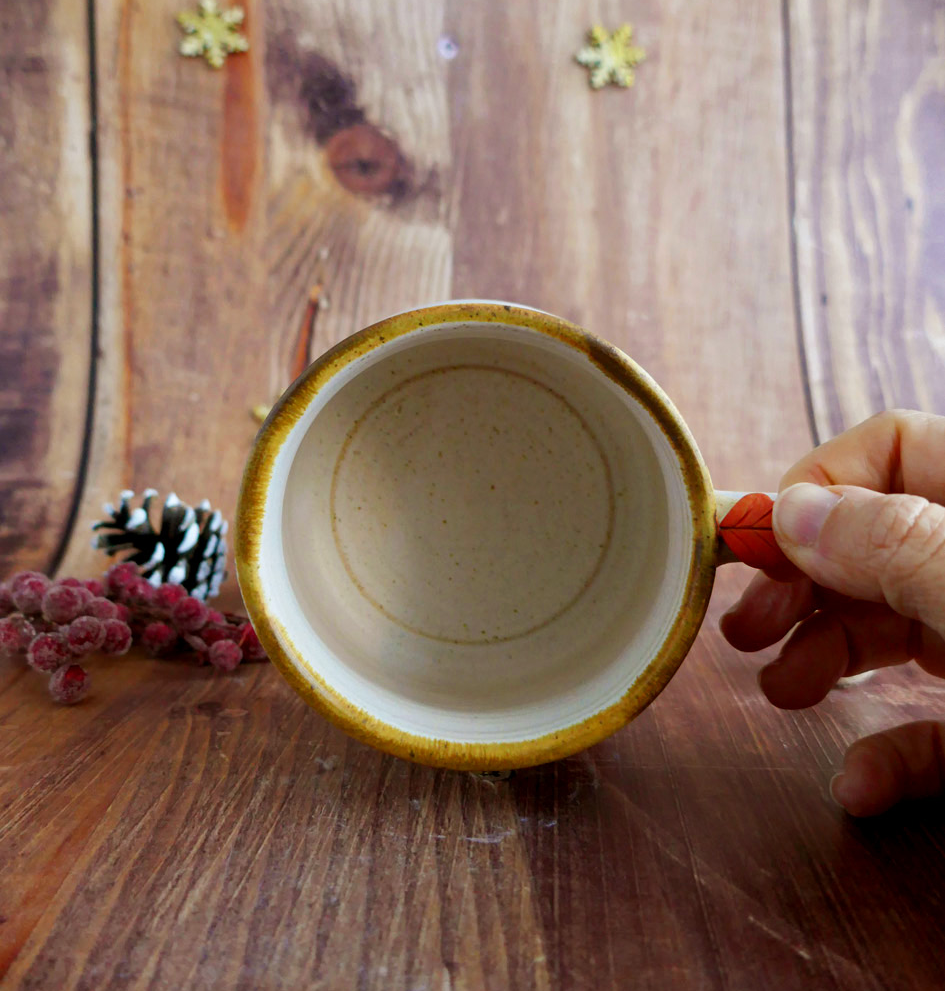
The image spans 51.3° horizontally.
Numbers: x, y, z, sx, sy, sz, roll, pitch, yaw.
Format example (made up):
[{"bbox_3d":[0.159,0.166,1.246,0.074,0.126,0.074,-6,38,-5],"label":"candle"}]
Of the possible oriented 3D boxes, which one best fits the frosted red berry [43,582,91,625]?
[{"bbox_3d":[-0.099,0.026,0.238,0.009,0.009,0.009,0,10,0],"label":"frosted red berry"}]

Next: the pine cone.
[{"bbox_3d":[-0.101,0.016,0.318,0.042,0.038,0.038,0,10,0],"label":"pine cone"}]

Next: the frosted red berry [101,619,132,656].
[{"bbox_3d":[-0.086,0.034,0.237,0.009,0.009,0.009,-1,10,0],"label":"frosted red berry"}]

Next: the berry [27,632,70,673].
[{"bbox_3d":[-0.091,0.034,0.211,0.009,0.009,0.009,-1,10,0],"label":"berry"}]

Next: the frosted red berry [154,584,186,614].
[{"bbox_3d":[-0.080,0.028,0.260,0.009,0.009,0.009,0,10,0],"label":"frosted red berry"}]

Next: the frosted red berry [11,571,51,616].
[{"bbox_3d":[-0.107,0.024,0.239,0.010,0.010,0.010,0,10,0],"label":"frosted red berry"}]

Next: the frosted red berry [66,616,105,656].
[{"bbox_3d":[-0.093,0.034,0.236,0.009,0.009,0.009,0,10,0],"label":"frosted red berry"}]

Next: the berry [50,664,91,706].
[{"bbox_3d":[-0.085,0.040,0.208,0.009,0.009,0.009,-1,10,0],"label":"berry"}]

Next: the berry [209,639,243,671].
[{"bbox_3d":[-0.064,0.041,0.255,0.009,0.009,0.009,0,10,0],"label":"berry"}]

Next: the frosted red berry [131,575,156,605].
[{"bbox_3d":[-0.085,0.025,0.255,0.008,0.008,0.008,-1,10,0],"label":"frosted red berry"}]

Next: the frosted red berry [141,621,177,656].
[{"bbox_3d":[-0.082,0.037,0.257,0.009,0.009,0.009,0,10,0],"label":"frosted red berry"}]

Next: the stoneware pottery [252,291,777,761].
[{"bbox_3d":[0.015,0.005,0.215,0.113,0.086,0.082,-1,5,0],"label":"stoneware pottery"}]

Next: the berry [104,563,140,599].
[{"bbox_3d":[-0.089,0.022,0.251,0.009,0.009,0.009,-1,10,0],"label":"berry"}]

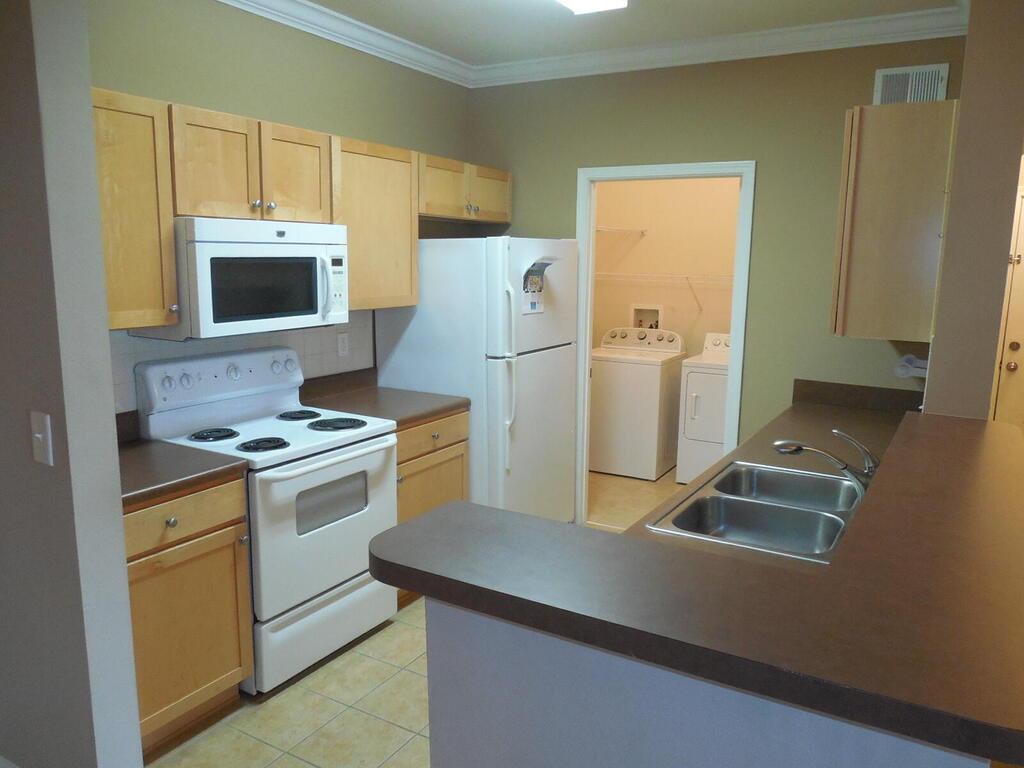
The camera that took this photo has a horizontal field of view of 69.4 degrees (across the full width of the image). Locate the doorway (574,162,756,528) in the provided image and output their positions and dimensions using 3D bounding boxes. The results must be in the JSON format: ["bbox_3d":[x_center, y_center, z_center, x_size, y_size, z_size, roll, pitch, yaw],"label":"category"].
[{"bbox_3d":[0.807,-0.143,4.174,0.996,2.097,0.125,7,11,30],"label":"doorway"}]

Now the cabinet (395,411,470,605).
[{"bbox_3d":[-0.629,0.553,3.660,0.620,0.856,0.585,7,11,30],"label":"cabinet"}]

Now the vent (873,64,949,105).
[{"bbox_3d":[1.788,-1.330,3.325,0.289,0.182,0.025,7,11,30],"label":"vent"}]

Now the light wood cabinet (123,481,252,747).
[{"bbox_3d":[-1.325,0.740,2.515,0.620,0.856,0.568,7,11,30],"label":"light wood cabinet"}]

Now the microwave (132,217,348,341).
[{"bbox_3d":[-1.052,-0.433,2.957,0.405,0.410,0.756,7,11,30],"label":"microwave"}]

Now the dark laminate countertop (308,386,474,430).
[{"bbox_3d":[-0.618,0.111,3.584,0.625,0.042,0.590,7,11,30],"label":"dark laminate countertop"}]

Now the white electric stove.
[{"bbox_3d":[-0.949,0.486,3.044,0.660,1.183,0.765,7,11,30],"label":"white electric stove"}]

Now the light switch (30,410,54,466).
[{"bbox_3d":[-1.102,0.127,1.730,0.074,0.118,0.012,7,11,30],"label":"light switch"}]

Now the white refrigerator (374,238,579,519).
[{"bbox_3d":[-0.171,0.055,4.101,0.820,1.695,0.754,7,11,30],"label":"white refrigerator"}]

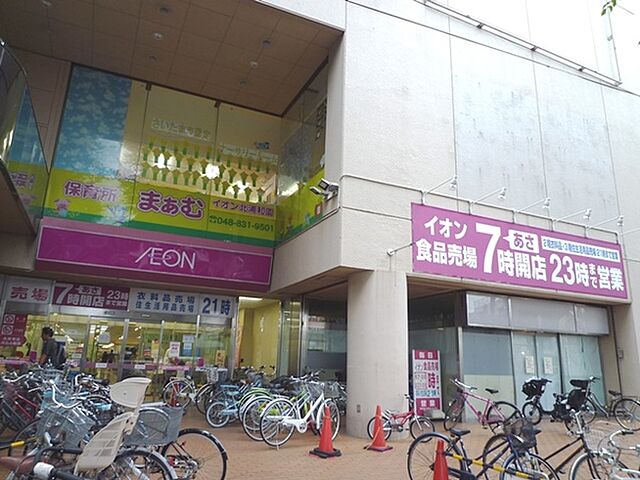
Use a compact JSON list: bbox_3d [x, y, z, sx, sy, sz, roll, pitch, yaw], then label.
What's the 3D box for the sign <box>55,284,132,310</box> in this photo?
[{"bbox_3d":[-5.826,1.455,11.840,1.770,0.560,0.060,8,-16,-24],"label":"sign"}]

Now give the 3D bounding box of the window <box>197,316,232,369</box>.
[{"bbox_3d":[-2.946,3.329,12.764,1.000,2.250,0.060,8,-16,-24],"label":"window"}]

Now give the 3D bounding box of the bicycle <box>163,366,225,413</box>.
[{"bbox_3d":[-3.222,3.969,12.209,1.720,1.050,0.570,1,-15,5],"label":"bicycle"}]

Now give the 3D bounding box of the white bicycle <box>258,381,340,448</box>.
[{"bbox_3d":[-0.238,2.922,7.884,1.750,1.020,0.570,15,-20,-39],"label":"white bicycle"}]

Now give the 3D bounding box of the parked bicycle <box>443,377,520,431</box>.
[{"bbox_3d":[3.431,3.590,9.915,1.680,1.050,0.580,-5,-17,25],"label":"parked bicycle"}]

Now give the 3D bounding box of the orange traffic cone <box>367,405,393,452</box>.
[{"bbox_3d":[0.987,3.089,7.665,0.360,0.690,0.360,9,-17,-25],"label":"orange traffic cone"}]

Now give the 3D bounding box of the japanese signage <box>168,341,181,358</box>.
[{"bbox_3d":[-3.899,2.943,12.401,0.320,0.440,0.020,8,-16,-24],"label":"japanese signage"}]

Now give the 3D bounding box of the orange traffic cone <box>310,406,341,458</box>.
[{"bbox_3d":[0.103,2.903,7.095,0.400,0.690,0.400,9,-17,-25],"label":"orange traffic cone"}]

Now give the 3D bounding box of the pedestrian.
[{"bbox_3d":[-4.705,2.384,7.837,0.400,1.740,0.500,4,-15,-9],"label":"pedestrian"}]

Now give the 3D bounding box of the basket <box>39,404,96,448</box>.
[{"bbox_3d":[-1.872,1.379,3.400,0.360,0.260,0.290,-11,-20,40],"label":"basket"}]

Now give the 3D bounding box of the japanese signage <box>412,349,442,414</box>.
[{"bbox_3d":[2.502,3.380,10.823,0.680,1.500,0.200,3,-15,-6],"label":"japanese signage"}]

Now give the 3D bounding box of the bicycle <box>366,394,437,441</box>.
[{"bbox_3d":[1.488,3.235,8.424,1.220,0.820,0.470,4,-15,-9],"label":"bicycle"}]

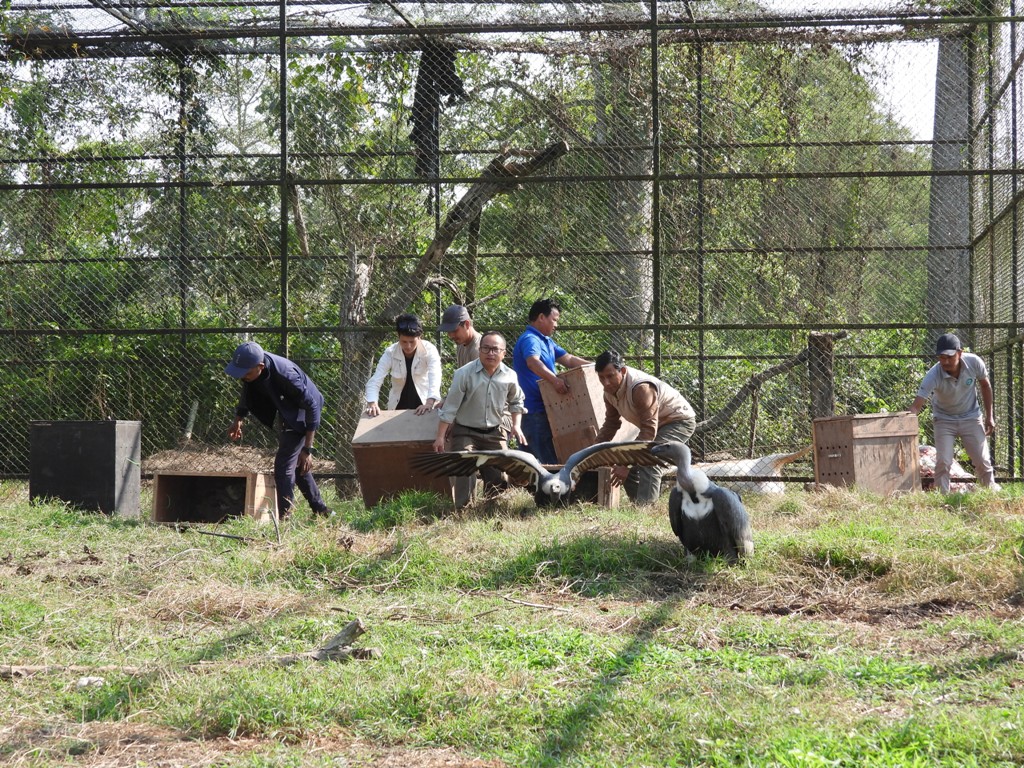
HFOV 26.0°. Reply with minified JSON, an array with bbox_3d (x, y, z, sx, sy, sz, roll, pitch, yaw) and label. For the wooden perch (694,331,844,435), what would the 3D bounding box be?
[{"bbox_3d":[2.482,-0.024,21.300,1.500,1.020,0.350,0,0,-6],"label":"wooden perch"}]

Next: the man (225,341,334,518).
[{"bbox_3d":[-1.659,0.326,15.900,0.750,1.280,0.550,0,-1,-30],"label":"man"}]

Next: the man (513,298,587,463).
[{"bbox_3d":[0.287,0.134,17.000,0.620,1.580,0.500,0,0,18],"label":"man"}]

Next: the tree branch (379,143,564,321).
[{"bbox_3d":[-0.335,-1.370,19.800,1.680,1.620,0.450,0,-1,0],"label":"tree branch"}]

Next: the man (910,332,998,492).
[{"bbox_3d":[3.383,0.261,17.000,0.680,1.290,0.580,0,-1,13],"label":"man"}]

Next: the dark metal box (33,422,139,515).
[{"bbox_3d":[-3.030,0.592,15.803,0.594,0.664,0.610,0,-1,7],"label":"dark metal box"}]

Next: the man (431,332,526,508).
[{"bbox_3d":[-0.227,0.263,16.000,0.660,1.300,0.600,0,0,1],"label":"man"}]

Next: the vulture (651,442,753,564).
[{"bbox_3d":[1.113,0.686,12.900,0.430,0.715,0.540,-1,-1,30],"label":"vulture"}]

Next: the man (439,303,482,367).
[{"bbox_3d":[-0.318,0.157,17.000,0.550,1.550,0.520,0,-1,-30],"label":"man"}]

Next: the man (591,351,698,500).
[{"bbox_3d":[0.951,0.313,15.800,0.550,1.120,0.750,-1,-1,43],"label":"man"}]

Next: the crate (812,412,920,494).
[{"bbox_3d":[2.736,0.540,17.139,0.654,0.600,0.468,-3,0,-40],"label":"crate"}]

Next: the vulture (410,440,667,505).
[{"bbox_3d":[0.180,0.640,15.700,1.790,0.490,0.650,0,-1,-2],"label":"vulture"}]

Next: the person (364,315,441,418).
[{"bbox_3d":[-0.836,0.193,17.100,0.600,1.500,0.520,0,-1,2],"label":"person"}]

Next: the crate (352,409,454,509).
[{"bbox_3d":[-0.723,0.535,16.201,0.680,0.600,0.440,-2,35,15],"label":"crate"}]

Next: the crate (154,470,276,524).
[{"bbox_3d":[-2.075,0.781,15.518,0.692,0.360,0.640,0,-1,7],"label":"crate"}]

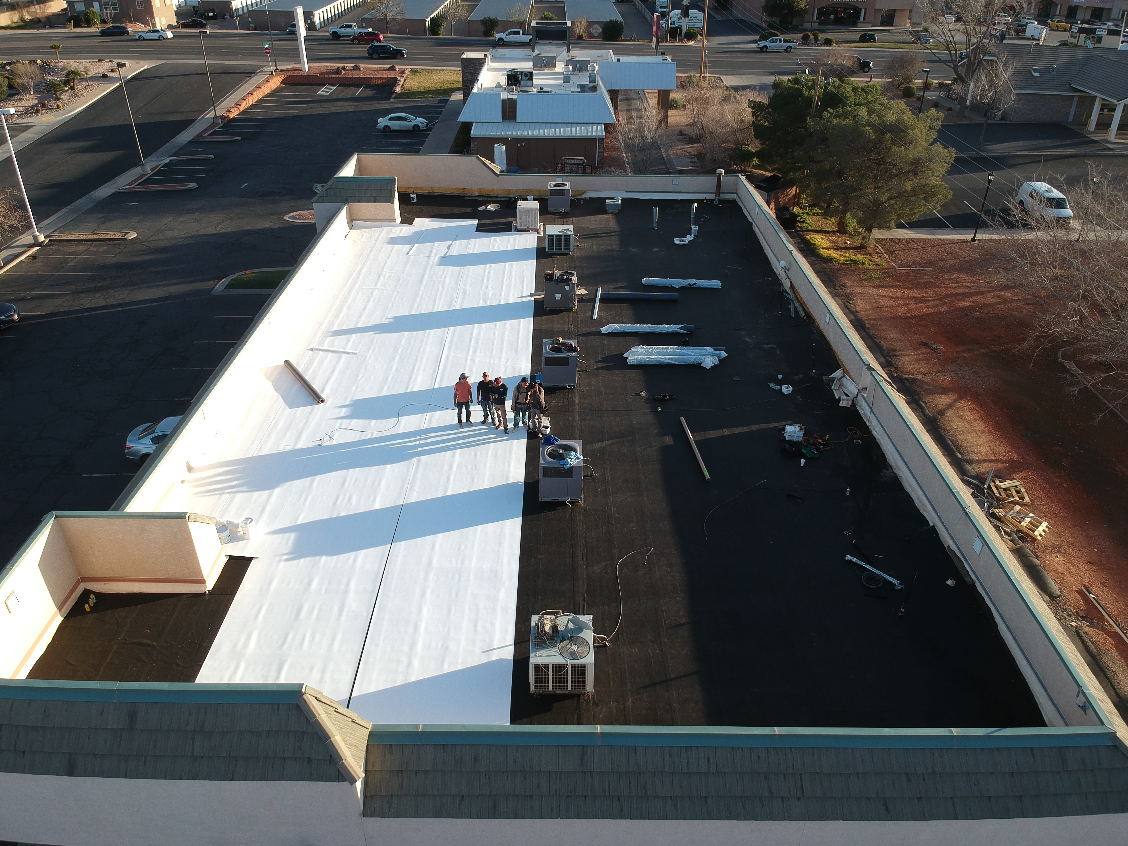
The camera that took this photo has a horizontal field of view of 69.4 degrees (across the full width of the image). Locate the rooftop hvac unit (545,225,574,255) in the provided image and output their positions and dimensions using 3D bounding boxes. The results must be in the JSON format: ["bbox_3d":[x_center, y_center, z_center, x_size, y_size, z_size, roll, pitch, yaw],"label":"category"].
[{"bbox_3d":[-0.171,-8.072,35.870,1.170,0.830,1.160,0,32,-1],"label":"rooftop hvac unit"}]

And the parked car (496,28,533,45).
[{"bbox_3d":[-6.345,-55.226,116.318,6.700,2.020,2.070,2,32,2],"label":"parked car"}]

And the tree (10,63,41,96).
[{"bbox_3d":[-54.310,-34.700,81.919,3.200,3.060,3.200,1,32,-1],"label":"tree"}]

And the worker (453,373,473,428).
[{"bbox_3d":[-2.845,-0.654,23.108,0.560,1.711,0.420,-6,33,-11],"label":"worker"}]

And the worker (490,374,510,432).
[{"bbox_3d":[-1.785,-0.531,22.918,0.560,1.729,0.500,8,33,12],"label":"worker"}]

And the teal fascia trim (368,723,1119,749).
[{"bbox_3d":[3.085,5.363,14.040,12.795,0.310,0.170,1,32,-1],"label":"teal fascia trim"}]

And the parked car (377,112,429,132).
[{"bbox_3d":[-14.853,-27.798,75.400,4.640,1.460,1.780,0,32,-1],"label":"parked car"}]

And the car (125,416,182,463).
[{"bbox_3d":[-13.727,0.514,30.526,4.800,1.430,1.840,1,32,-1],"label":"car"}]

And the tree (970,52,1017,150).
[{"bbox_3d":[36.439,-27.070,69.279,3.900,7.400,3.900,1,32,-1],"label":"tree"}]

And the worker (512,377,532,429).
[{"bbox_3d":[-1.233,-0.549,23.387,0.550,1.727,0.400,1,32,-1],"label":"worker"}]

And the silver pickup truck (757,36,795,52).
[{"bbox_3d":[29.975,-53.200,114.500,5.550,1.830,1.920,0,32,-1],"label":"silver pickup truck"}]

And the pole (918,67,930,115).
[{"bbox_3d":[34.733,-32.025,78.970,0.850,4.466,0.350,1,32,-1],"label":"pole"}]

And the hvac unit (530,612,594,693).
[{"bbox_3d":[-0.033,4.543,16.078,1.218,0.909,1.218,1,32,-1],"label":"hvac unit"}]

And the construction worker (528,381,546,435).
[{"bbox_3d":[-0.745,-0.418,22.817,0.560,1.669,0.450,8,33,12],"label":"construction worker"}]

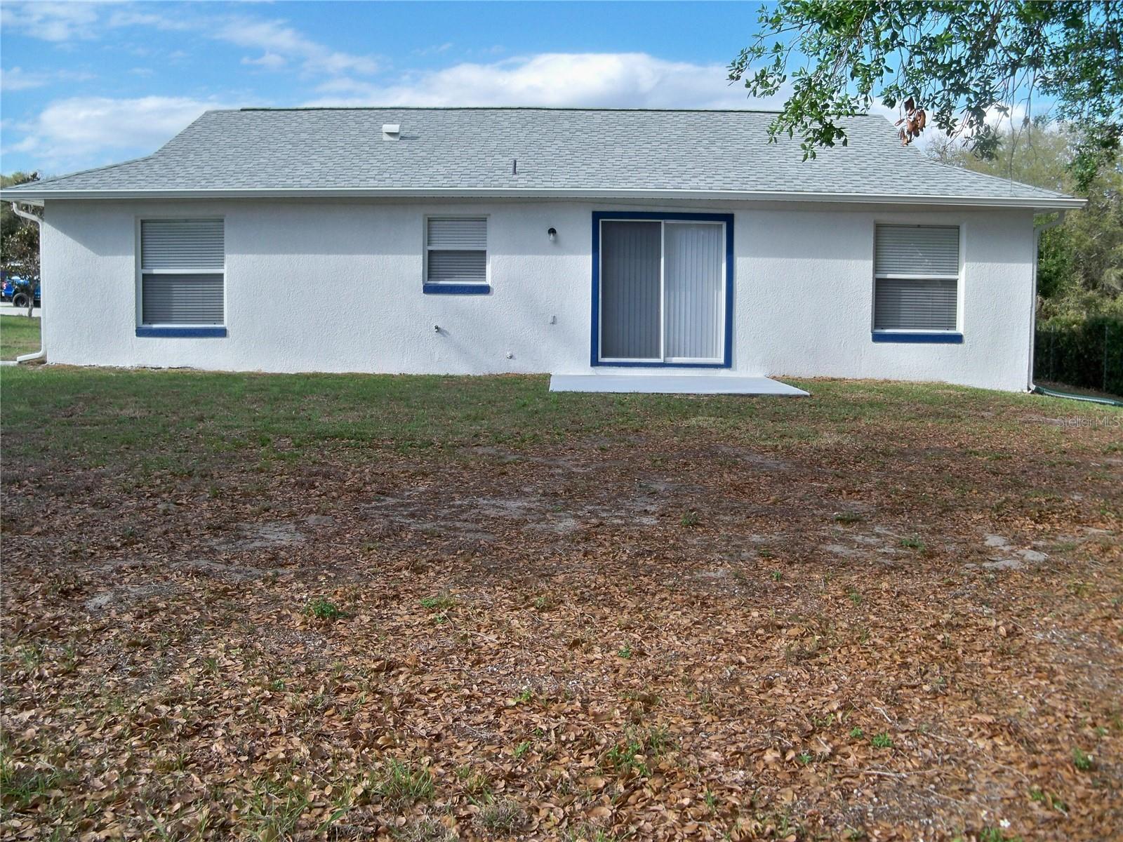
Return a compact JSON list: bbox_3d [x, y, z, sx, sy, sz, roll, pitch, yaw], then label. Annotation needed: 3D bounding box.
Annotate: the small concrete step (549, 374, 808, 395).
[{"bbox_3d":[1.381,-0.439,14.745,3.044,0.100,2.950,0,6,0],"label":"small concrete step"}]

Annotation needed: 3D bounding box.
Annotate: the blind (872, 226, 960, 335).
[{"bbox_3d":[5.072,-2.038,16.242,1.209,1.526,0.050,0,5,0],"label":"blind"}]

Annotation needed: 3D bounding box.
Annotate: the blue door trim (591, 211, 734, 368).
[{"bbox_3d":[1.429,-1.851,16.124,2.007,2.202,0.120,0,5,0],"label":"blue door trim"}]

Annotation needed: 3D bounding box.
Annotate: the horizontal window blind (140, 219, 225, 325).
[{"bbox_3d":[-5.396,-2.122,16.211,1.212,1.511,0.050,0,5,0],"label":"horizontal window blind"}]

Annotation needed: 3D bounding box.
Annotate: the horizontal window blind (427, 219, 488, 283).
[{"bbox_3d":[-1.487,-2.425,16.194,0.870,0.938,0.050,0,5,0],"label":"horizontal window blind"}]

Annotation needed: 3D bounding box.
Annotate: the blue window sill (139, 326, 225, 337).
[{"bbox_3d":[-5.380,-1.261,16.149,1.279,0.149,0.140,0,5,0],"label":"blue window sill"}]

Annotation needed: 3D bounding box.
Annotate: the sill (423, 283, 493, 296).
[{"bbox_3d":[-1.475,-1.868,16.106,0.954,0.154,0.140,0,5,0],"label":"sill"}]

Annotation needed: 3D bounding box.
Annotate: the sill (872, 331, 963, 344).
[{"bbox_3d":[5.054,-1.182,16.180,1.295,0.161,0.140,0,5,0],"label":"sill"}]

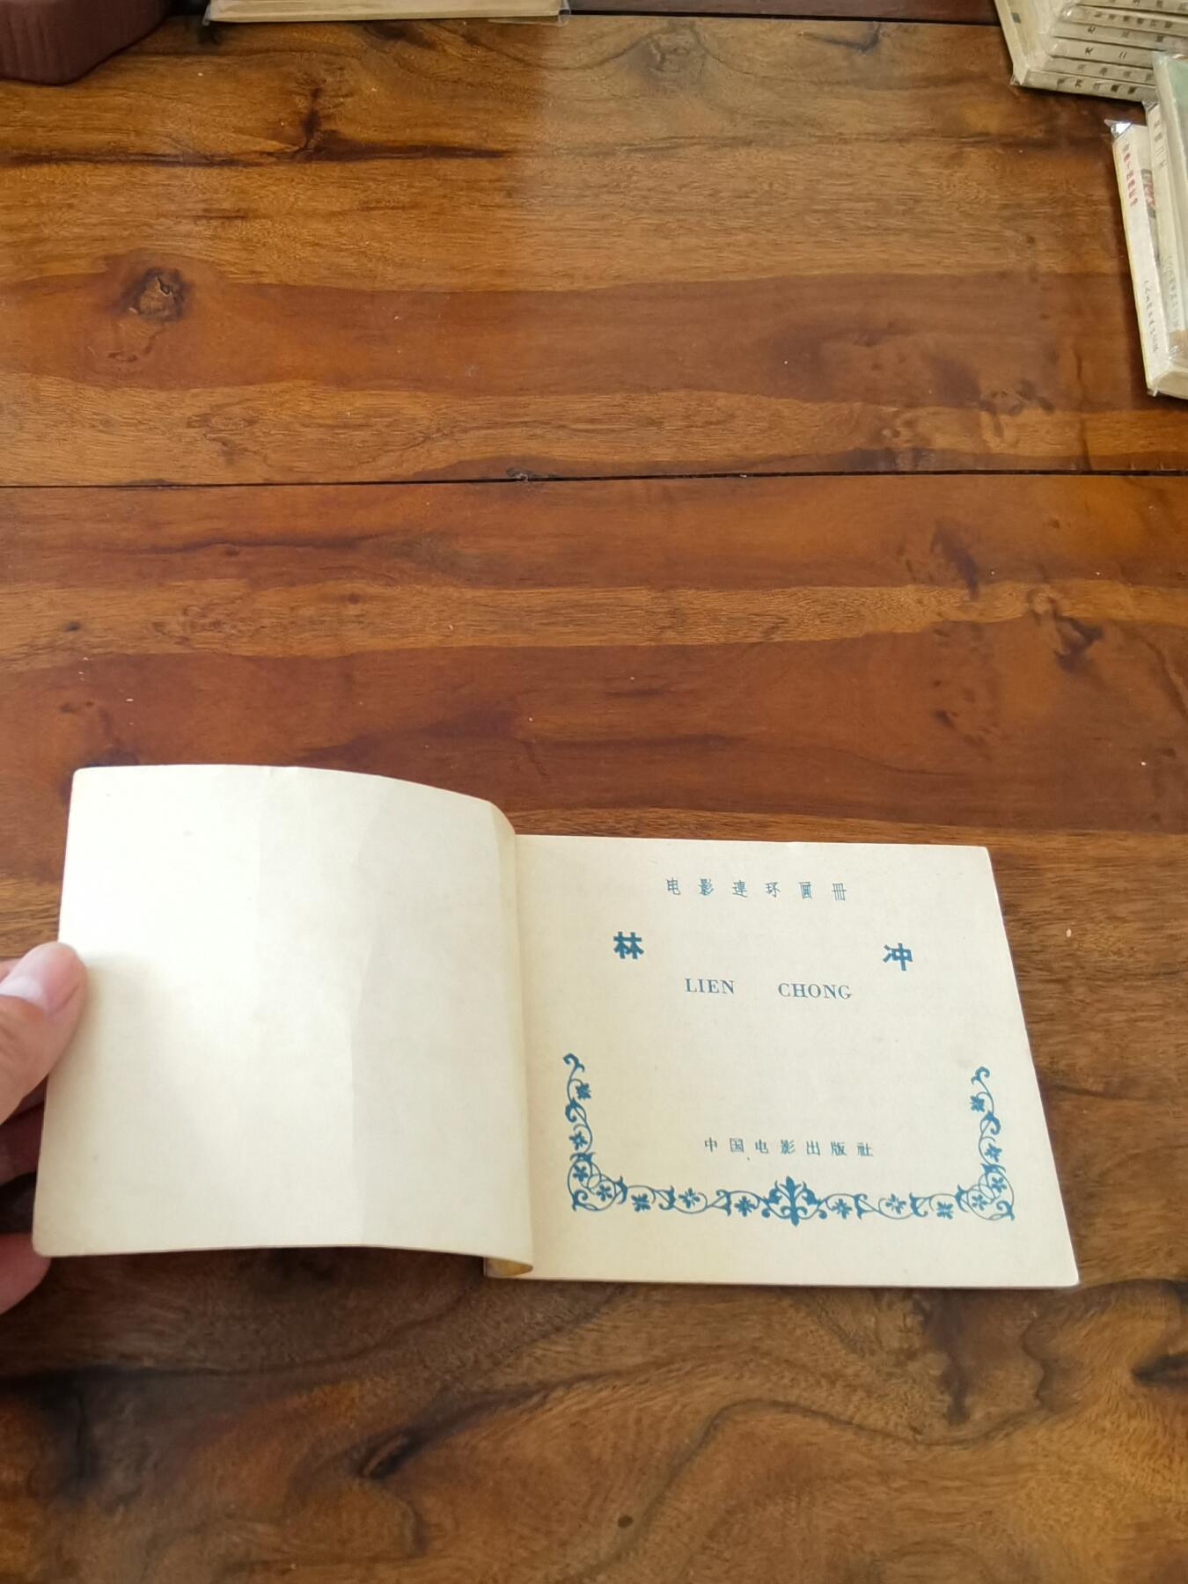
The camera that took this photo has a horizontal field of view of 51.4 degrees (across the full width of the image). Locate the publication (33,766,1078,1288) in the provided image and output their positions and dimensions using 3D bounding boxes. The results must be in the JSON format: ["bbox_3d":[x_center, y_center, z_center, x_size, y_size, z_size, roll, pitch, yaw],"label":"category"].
[{"bbox_3d":[-0.004,0.051,0.270,0.217,0.033,0.104,2,62,-5],"label":"publication"}]

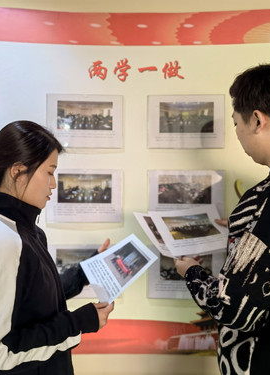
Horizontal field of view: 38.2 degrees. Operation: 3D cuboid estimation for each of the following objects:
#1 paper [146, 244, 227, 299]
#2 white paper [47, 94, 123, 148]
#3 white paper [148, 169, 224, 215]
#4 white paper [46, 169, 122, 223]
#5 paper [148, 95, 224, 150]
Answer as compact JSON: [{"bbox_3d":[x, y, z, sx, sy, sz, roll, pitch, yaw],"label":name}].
[{"bbox_3d":[0.204,0.331,1.528,0.297,0.210,0.008,0,0,3],"label":"paper"},{"bbox_3d":[-0.197,-0.260,1.540,0.297,0.210,0.008,0,0,-4],"label":"white paper"},{"bbox_3d":[0.203,0.038,1.528,0.297,0.210,0.008,0,0,3],"label":"white paper"},{"bbox_3d":[-0.198,0.035,1.540,0.297,0.210,0.008,0,0,-4],"label":"white paper"},{"bbox_3d":[0.203,-0.257,1.528,0.297,0.210,0.008,0,0,3],"label":"paper"}]

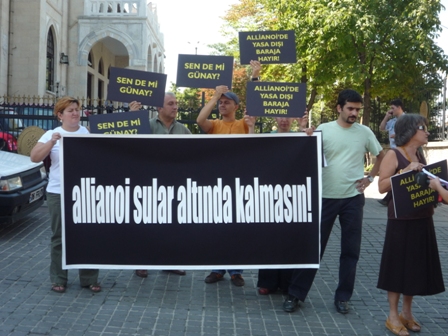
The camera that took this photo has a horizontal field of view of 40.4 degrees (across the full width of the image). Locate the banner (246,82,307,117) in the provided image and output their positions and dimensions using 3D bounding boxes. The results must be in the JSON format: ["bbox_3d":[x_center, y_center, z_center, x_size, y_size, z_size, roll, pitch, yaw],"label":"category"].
[{"bbox_3d":[0.432,-0.562,5.030,0.487,0.282,0.020,1,4,0],"label":"banner"}]

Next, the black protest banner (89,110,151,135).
[{"bbox_3d":[-0.841,-0.304,4.940,0.487,0.282,0.020,-5,4,0],"label":"black protest banner"}]

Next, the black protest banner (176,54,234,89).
[{"bbox_3d":[-0.161,-0.833,5.270,0.487,0.282,0.020,3,4,0],"label":"black protest banner"}]

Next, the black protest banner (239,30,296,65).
[{"bbox_3d":[0.383,-1.048,5.300,0.487,0.282,0.020,-2,4,0],"label":"black protest banner"}]

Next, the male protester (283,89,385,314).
[{"bbox_3d":[0.844,0.248,4.729,0.688,1.704,0.450,0,5,-7],"label":"male protester"}]

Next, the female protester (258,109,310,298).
[{"bbox_3d":[0.472,0.244,5.176,0.530,1.620,0.420,1,5,0],"label":"female protester"}]

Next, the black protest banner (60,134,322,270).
[{"bbox_3d":[-0.254,0.261,4.730,2.030,1.070,0.030,0,4,2],"label":"black protest banner"}]

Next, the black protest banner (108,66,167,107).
[{"bbox_3d":[-0.749,-0.697,5.270,0.487,0.282,0.020,7,4,0],"label":"black protest banner"}]

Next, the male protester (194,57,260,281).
[{"bbox_3d":[0.022,0.050,5.407,0.523,1.953,0.450,1,6,9],"label":"male protester"}]

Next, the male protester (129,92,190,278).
[{"bbox_3d":[-0.599,0.151,5.653,0.503,1.693,0.420,-1,6,-17],"label":"male protester"}]

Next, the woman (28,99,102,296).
[{"bbox_3d":[-1.351,0.220,5.186,0.538,1.631,0.400,-1,6,-14],"label":"woman"}]

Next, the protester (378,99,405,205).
[{"bbox_3d":[2.828,-0.277,10.238,0.420,1.742,0.460,-2,6,-25],"label":"protester"}]

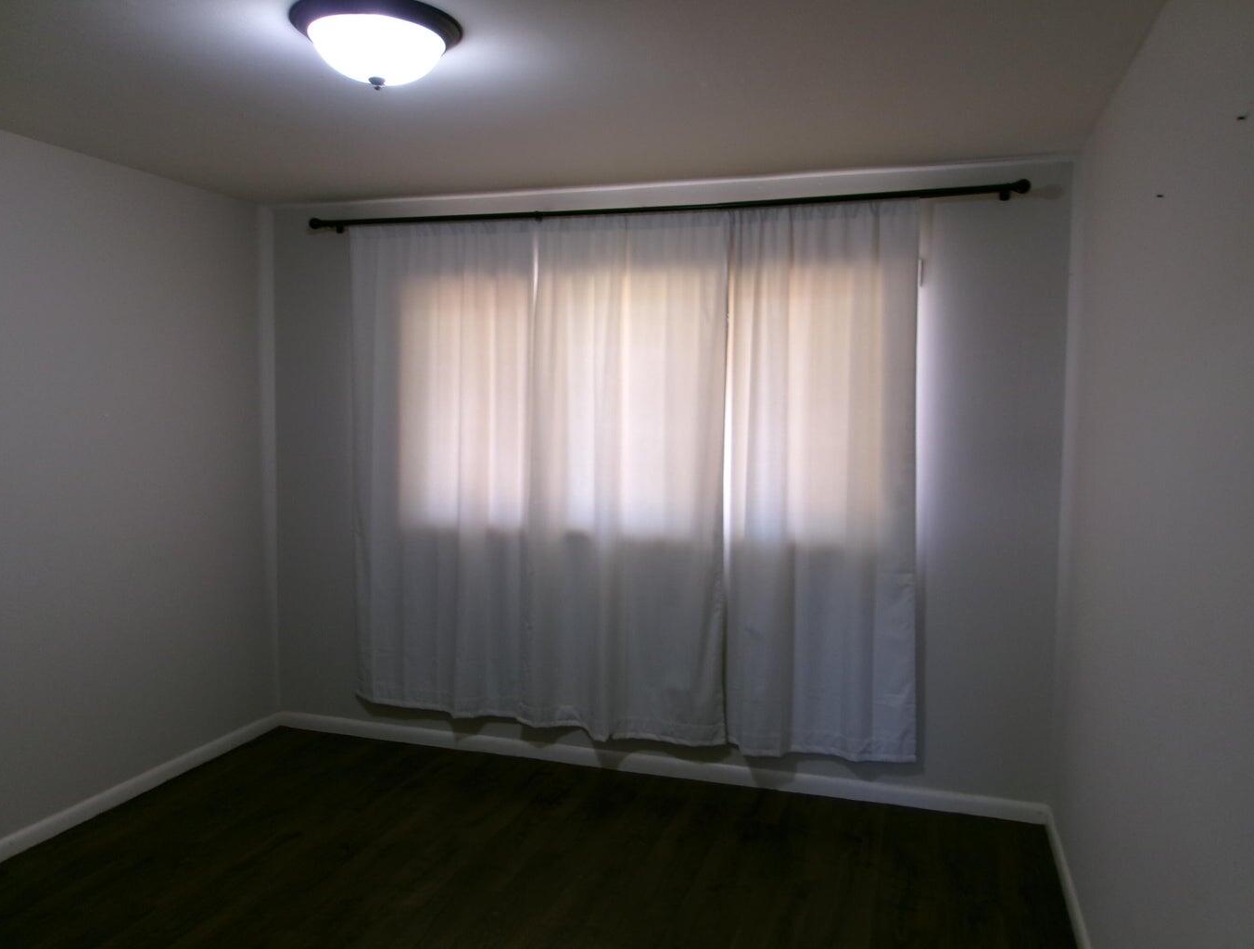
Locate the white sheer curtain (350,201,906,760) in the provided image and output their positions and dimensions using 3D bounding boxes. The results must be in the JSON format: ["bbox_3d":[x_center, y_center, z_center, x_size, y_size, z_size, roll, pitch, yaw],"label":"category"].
[{"bbox_3d":[-0.065,0.013,3.993,2.385,2.095,0.115,2,5,18],"label":"white sheer curtain"}]

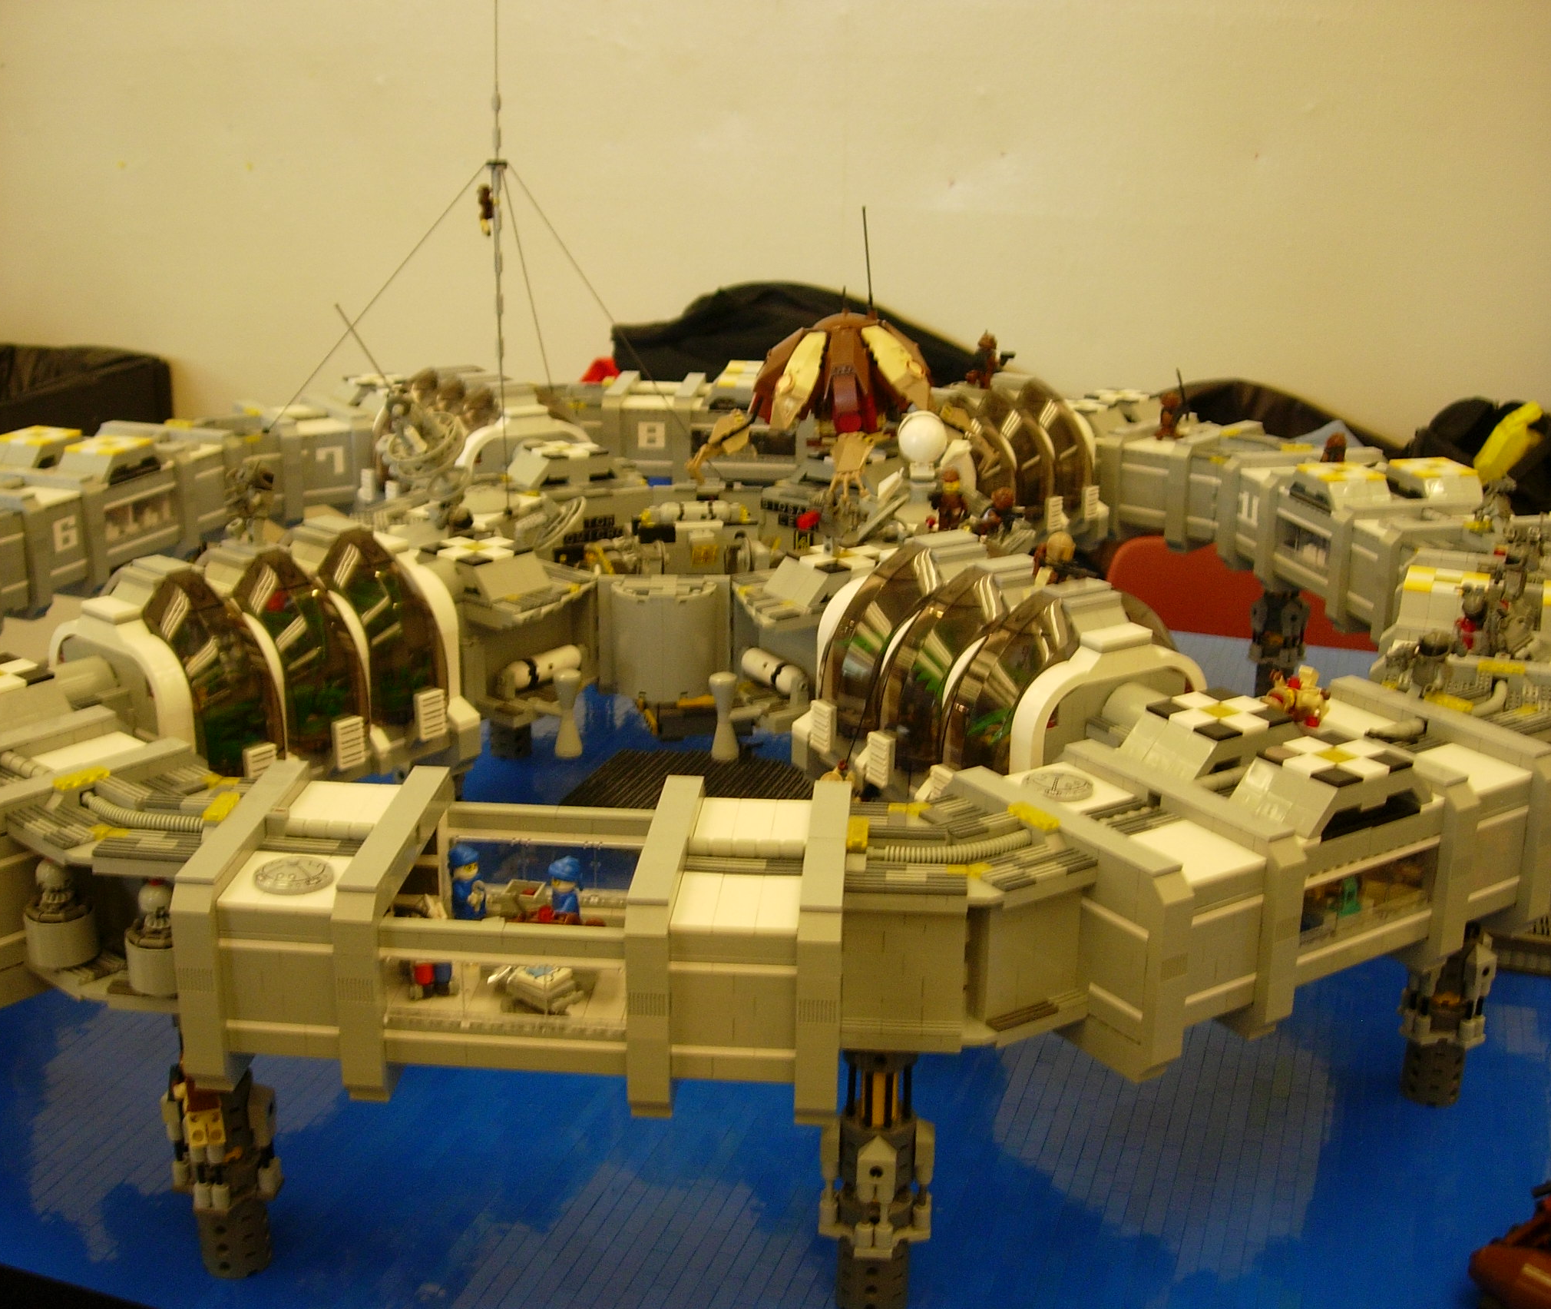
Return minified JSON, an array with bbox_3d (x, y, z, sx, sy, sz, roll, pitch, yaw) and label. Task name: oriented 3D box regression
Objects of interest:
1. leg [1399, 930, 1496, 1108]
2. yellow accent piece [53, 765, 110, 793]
[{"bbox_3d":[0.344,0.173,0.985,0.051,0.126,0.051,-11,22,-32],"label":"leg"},{"bbox_3d":[-0.299,0.053,0.825,0.008,0.004,0.024,17,24,39],"label":"yellow accent piece"}]

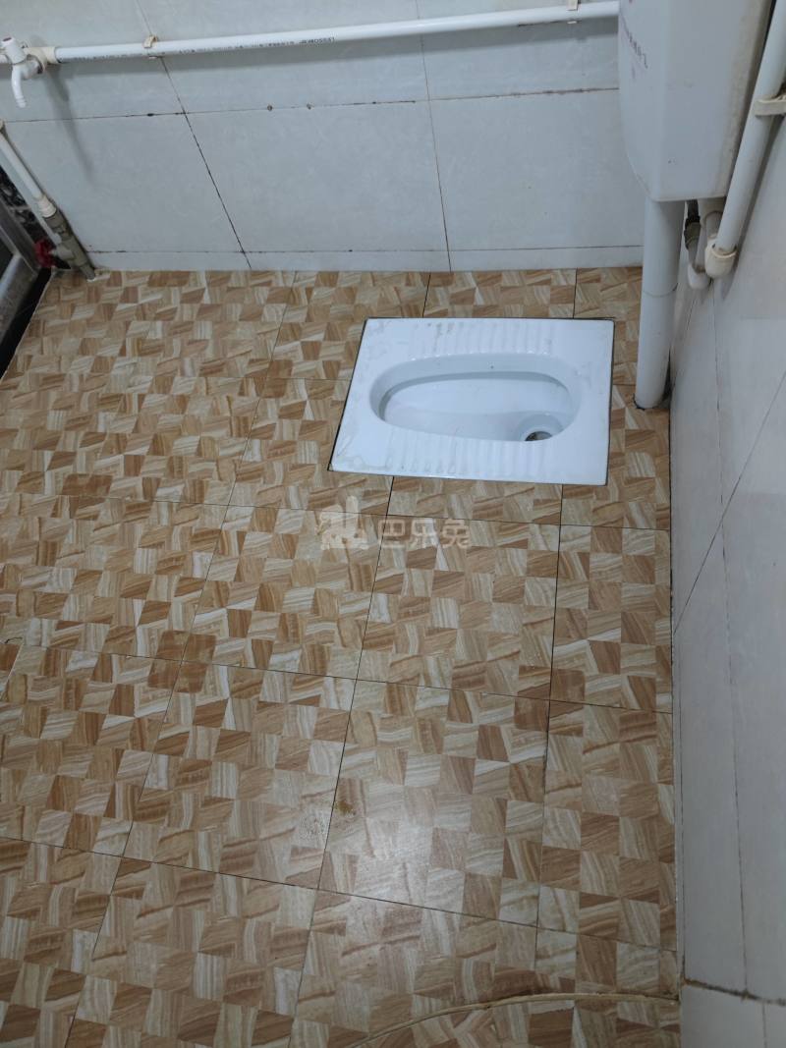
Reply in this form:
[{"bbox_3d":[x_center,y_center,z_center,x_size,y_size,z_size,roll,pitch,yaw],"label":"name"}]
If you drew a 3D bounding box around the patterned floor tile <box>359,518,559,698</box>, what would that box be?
[{"bbox_3d":[0.113,0.126,1.233,0.300,0.010,0.300,4,62,12],"label":"patterned floor tile"}]

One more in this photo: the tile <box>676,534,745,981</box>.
[{"bbox_3d":[0.363,0.273,0.875,0.010,0.298,0.450,3,62,12],"label":"tile"}]

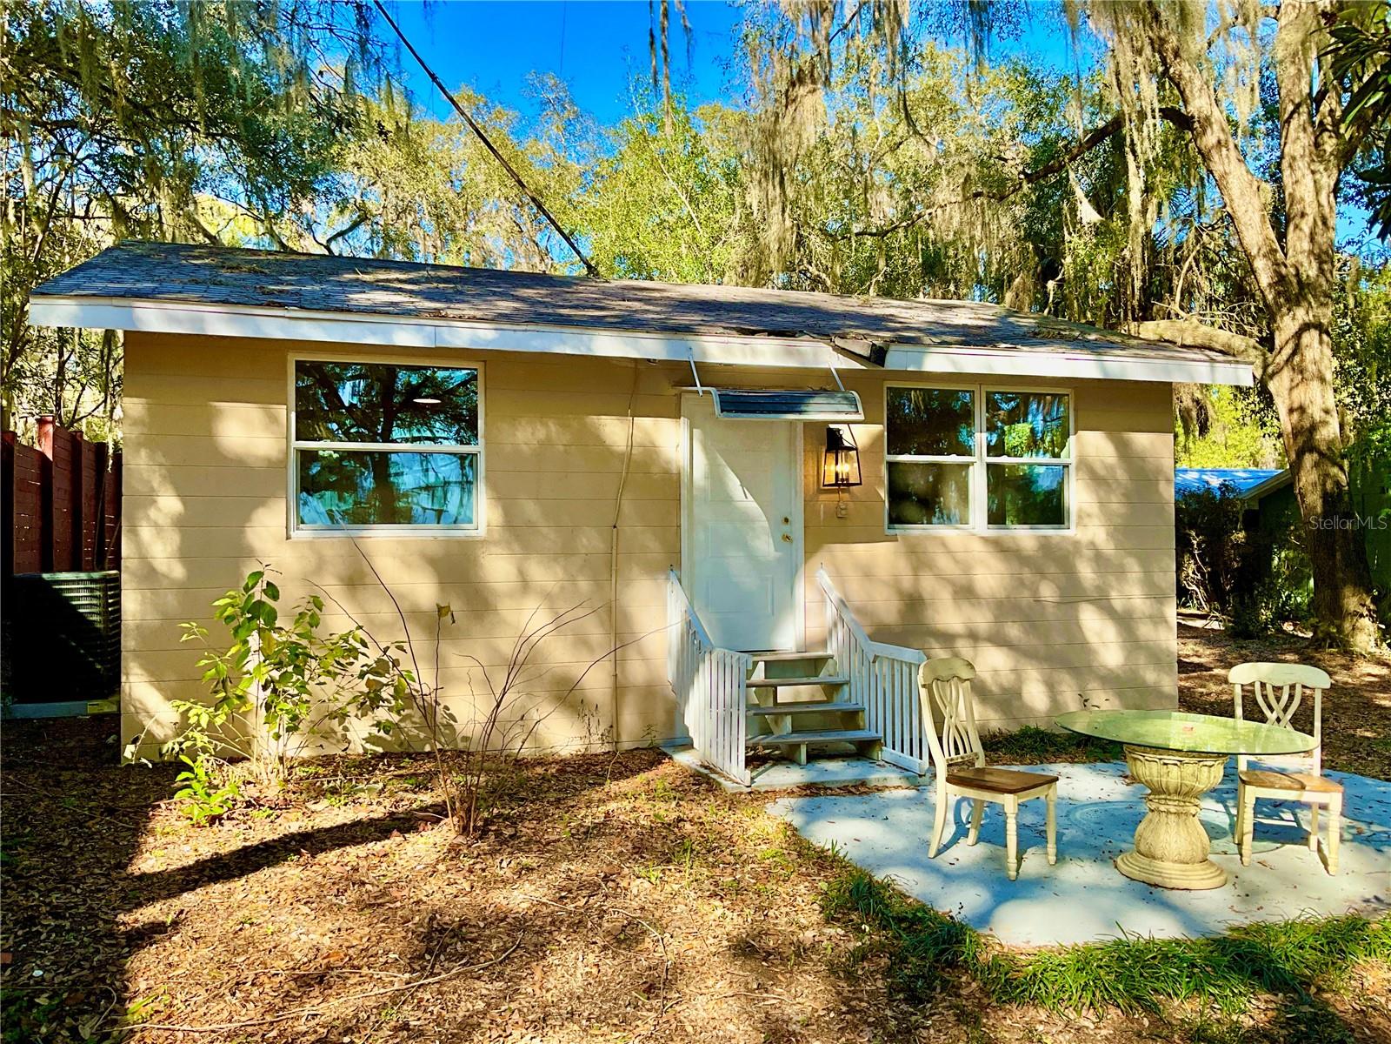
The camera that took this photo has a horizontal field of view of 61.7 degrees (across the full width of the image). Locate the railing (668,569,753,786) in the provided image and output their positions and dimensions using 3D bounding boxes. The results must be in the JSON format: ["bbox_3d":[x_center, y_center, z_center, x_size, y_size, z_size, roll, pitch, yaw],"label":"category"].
[{"bbox_3d":[0.078,1.025,8.190,0.091,1.364,1.586,0,-1,-19],"label":"railing"}]

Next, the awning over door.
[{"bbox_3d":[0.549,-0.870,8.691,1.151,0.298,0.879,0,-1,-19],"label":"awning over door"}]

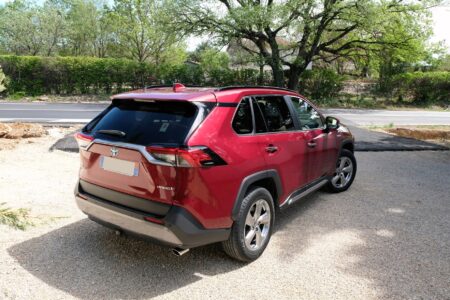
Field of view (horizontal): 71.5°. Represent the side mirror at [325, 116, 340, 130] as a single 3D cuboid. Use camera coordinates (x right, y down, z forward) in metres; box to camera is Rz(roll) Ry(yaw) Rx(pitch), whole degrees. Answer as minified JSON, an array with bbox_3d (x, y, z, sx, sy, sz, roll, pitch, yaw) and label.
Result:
[{"bbox_3d":[1.498,-0.362,4.339,0.215,0.175,0.140,7,12,36],"label":"side mirror"}]

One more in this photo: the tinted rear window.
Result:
[{"bbox_3d":[-0.790,-0.246,2.880,1.340,0.460,0.130,7,-25,36],"label":"tinted rear window"}]

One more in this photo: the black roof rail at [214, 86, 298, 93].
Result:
[{"bbox_3d":[0.431,-0.666,3.474,0.050,0.075,1.780,7,12,36],"label":"black roof rail"}]

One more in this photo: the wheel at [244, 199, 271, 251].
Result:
[{"bbox_3d":[0.265,0.715,3.075,0.190,0.495,0.495,7,12,36],"label":"wheel"}]

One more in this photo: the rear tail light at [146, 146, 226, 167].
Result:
[{"bbox_3d":[-0.313,0.037,2.530,0.530,0.170,0.430,7,12,36],"label":"rear tail light"}]

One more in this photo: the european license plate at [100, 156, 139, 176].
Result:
[{"bbox_3d":[-0.921,0.142,2.741,0.530,0.125,0.020,7,12,36],"label":"european license plate"}]

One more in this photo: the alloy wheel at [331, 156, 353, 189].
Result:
[{"bbox_3d":[1.878,0.355,5.192,0.495,0.495,0.190,-5,11,-27],"label":"alloy wheel"}]

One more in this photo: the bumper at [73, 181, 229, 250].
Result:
[{"bbox_3d":[-0.812,0.534,2.972,1.800,0.410,0.570,7,12,36],"label":"bumper"}]

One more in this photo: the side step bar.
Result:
[{"bbox_3d":[1.089,0.515,3.987,0.130,0.100,1.500,7,12,36],"label":"side step bar"}]

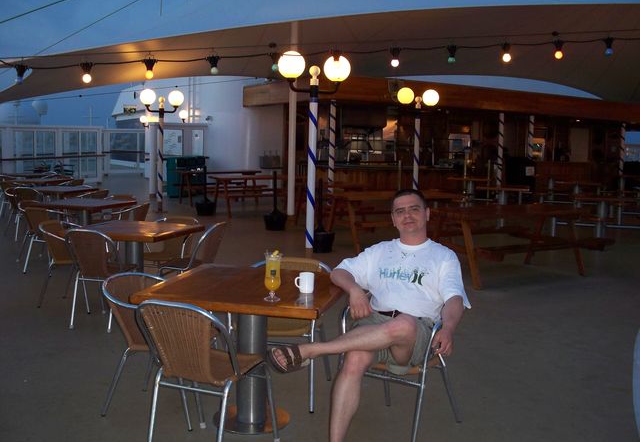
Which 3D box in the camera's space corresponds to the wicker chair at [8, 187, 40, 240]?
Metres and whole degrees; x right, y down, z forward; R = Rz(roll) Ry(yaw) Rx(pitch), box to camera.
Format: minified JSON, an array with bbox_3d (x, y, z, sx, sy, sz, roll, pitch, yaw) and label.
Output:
[{"bbox_3d":[-4.156,-0.099,9.958,0.540,0.780,0.570,3,6,11],"label":"wicker chair"}]

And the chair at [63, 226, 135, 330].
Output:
[{"bbox_3d":[-1.741,0.434,5.551,0.470,0.785,0.560,3,6,13],"label":"chair"}]

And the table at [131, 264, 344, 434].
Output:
[{"bbox_3d":[-0.349,0.691,3.555,0.900,0.740,0.900,3,6,13],"label":"table"}]

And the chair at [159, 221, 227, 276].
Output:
[{"bbox_3d":[-1.061,0.417,5.879,0.560,0.785,0.470,4,6,19],"label":"chair"}]

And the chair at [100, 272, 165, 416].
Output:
[{"bbox_3d":[-0.837,0.671,3.724,0.570,0.750,0.530,3,6,18],"label":"chair"}]

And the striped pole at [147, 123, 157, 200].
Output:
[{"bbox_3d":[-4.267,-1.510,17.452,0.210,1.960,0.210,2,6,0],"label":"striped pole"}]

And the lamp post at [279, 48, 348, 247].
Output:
[{"bbox_3d":[-0.096,-0.749,8.371,0.880,2.621,0.330,0,6,-12],"label":"lamp post"}]

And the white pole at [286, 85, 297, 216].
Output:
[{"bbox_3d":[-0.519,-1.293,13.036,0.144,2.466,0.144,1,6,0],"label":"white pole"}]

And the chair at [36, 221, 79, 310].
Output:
[{"bbox_3d":[-2.183,0.390,6.134,0.580,0.740,0.560,3,6,14],"label":"chair"}]

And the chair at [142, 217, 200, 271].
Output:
[{"bbox_3d":[-1.400,0.377,6.319,0.530,0.750,0.570,3,6,12],"label":"chair"}]

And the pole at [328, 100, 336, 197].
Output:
[{"bbox_3d":[0.238,-1.307,14.335,0.120,2.480,0.120,1,6,0],"label":"pole"}]

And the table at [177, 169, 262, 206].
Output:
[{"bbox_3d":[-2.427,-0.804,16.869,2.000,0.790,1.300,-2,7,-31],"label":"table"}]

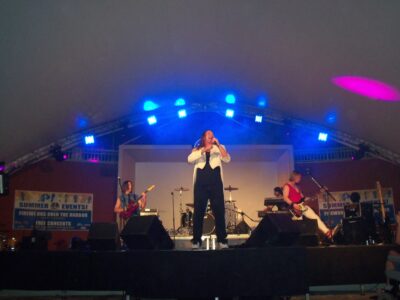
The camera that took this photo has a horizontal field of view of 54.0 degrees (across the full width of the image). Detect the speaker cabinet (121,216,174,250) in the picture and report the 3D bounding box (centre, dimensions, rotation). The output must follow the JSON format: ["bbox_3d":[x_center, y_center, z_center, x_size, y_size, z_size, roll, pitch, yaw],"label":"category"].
[{"bbox_3d":[-0.733,1.129,5.486,0.560,0.460,0.520,-11,-17,41],"label":"speaker cabinet"}]

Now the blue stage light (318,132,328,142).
[{"bbox_3d":[2.962,-0.300,9.422,0.240,0.240,0.200,0,12,0],"label":"blue stage light"}]

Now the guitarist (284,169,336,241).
[{"bbox_3d":[2.365,1.215,8.447,1.000,1.500,0.700,-10,-16,36],"label":"guitarist"}]

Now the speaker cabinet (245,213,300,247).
[{"bbox_3d":[1.054,1.129,5.486,0.640,0.460,0.540,11,-17,-41],"label":"speaker cabinet"}]

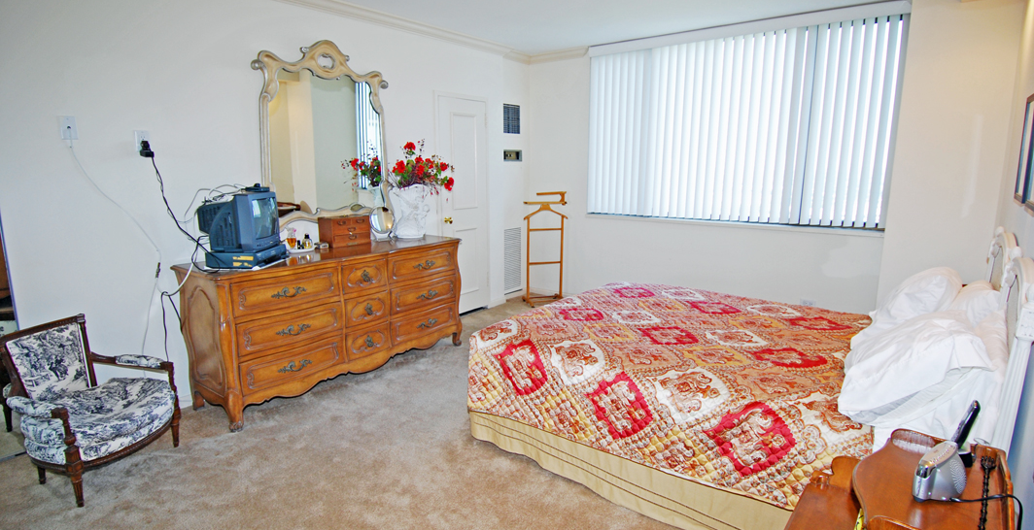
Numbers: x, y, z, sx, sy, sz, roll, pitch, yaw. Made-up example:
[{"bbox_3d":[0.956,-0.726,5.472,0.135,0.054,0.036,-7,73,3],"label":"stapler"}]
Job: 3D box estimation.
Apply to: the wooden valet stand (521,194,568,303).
[{"bbox_3d":[0.288,-0.173,5.352,0.455,1.150,0.290,-4,12,-16],"label":"wooden valet stand"}]

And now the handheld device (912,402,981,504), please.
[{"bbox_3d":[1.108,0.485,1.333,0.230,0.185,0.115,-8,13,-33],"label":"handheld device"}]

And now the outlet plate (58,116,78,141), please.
[{"bbox_3d":[-2.232,-0.684,2.581,0.012,0.116,0.070,8,14,37],"label":"outlet plate"}]

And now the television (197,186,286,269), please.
[{"bbox_3d":[-1.682,-0.226,3.139,0.370,0.430,0.360,1,11,7],"label":"television"}]

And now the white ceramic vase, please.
[{"bbox_3d":[-0.846,-0.427,4.152,0.290,0.430,0.310,-1,11,0],"label":"white ceramic vase"}]

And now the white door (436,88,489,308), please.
[{"bbox_3d":[-0.494,-0.520,4.913,0.050,2.050,0.630,8,14,37],"label":"white door"}]

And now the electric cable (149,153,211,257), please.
[{"bbox_3d":[-1.900,-0.337,2.978,0.120,0.600,0.230,8,14,37],"label":"electric cable"}]

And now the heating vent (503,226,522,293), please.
[{"bbox_3d":[-0.031,-0.045,5.690,0.020,0.720,0.315,8,14,37],"label":"heating vent"}]

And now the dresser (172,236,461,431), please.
[{"bbox_3d":[-1.214,0.336,3.618,0.547,0.853,1.836,8,14,37],"label":"dresser"}]

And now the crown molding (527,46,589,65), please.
[{"bbox_3d":[0.379,-2.099,5.156,0.700,0.100,0.090,8,14,37],"label":"crown molding"}]

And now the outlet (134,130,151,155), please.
[{"bbox_3d":[-2.043,-0.674,2.831,0.014,0.116,0.070,8,14,37],"label":"outlet"}]

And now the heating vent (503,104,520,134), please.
[{"bbox_3d":[-0.045,-1.495,5.308,0.025,0.280,0.277,8,14,37],"label":"heating vent"}]

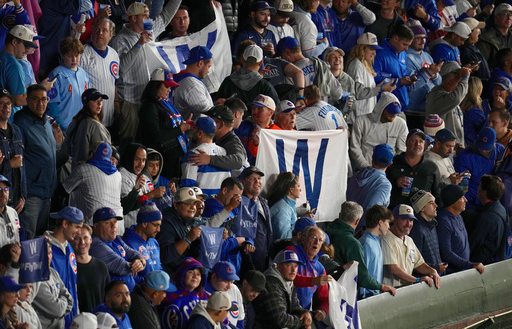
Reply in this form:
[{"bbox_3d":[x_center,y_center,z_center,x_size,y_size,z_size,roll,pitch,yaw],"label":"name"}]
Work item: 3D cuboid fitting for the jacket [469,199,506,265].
[{"bbox_3d":[1.979,0.630,48.400,0.320,0.670,0.470,9,19,27],"label":"jacket"}]

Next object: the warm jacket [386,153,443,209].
[{"bbox_3d":[1.435,0.217,51.500,0.550,0.700,0.340,0,17,0],"label":"warm jacket"}]

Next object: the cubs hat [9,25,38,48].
[{"bbox_3d":[-2.080,-1.143,50.996,0.270,0.145,0.180,23,22,11],"label":"cubs hat"}]

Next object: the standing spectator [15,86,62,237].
[{"bbox_3d":[-1.752,0.264,45.500,0.530,1.760,0.360,-13,20,-40],"label":"standing spectator"}]

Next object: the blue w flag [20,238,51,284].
[{"bbox_3d":[-1.687,0.737,43.400,0.280,0.370,0.060,-11,19,-36],"label":"blue w flag"}]

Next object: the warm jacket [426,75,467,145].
[{"bbox_3d":[1.644,-0.445,48.700,0.480,0.660,0.500,8,17,27],"label":"warm jacket"}]

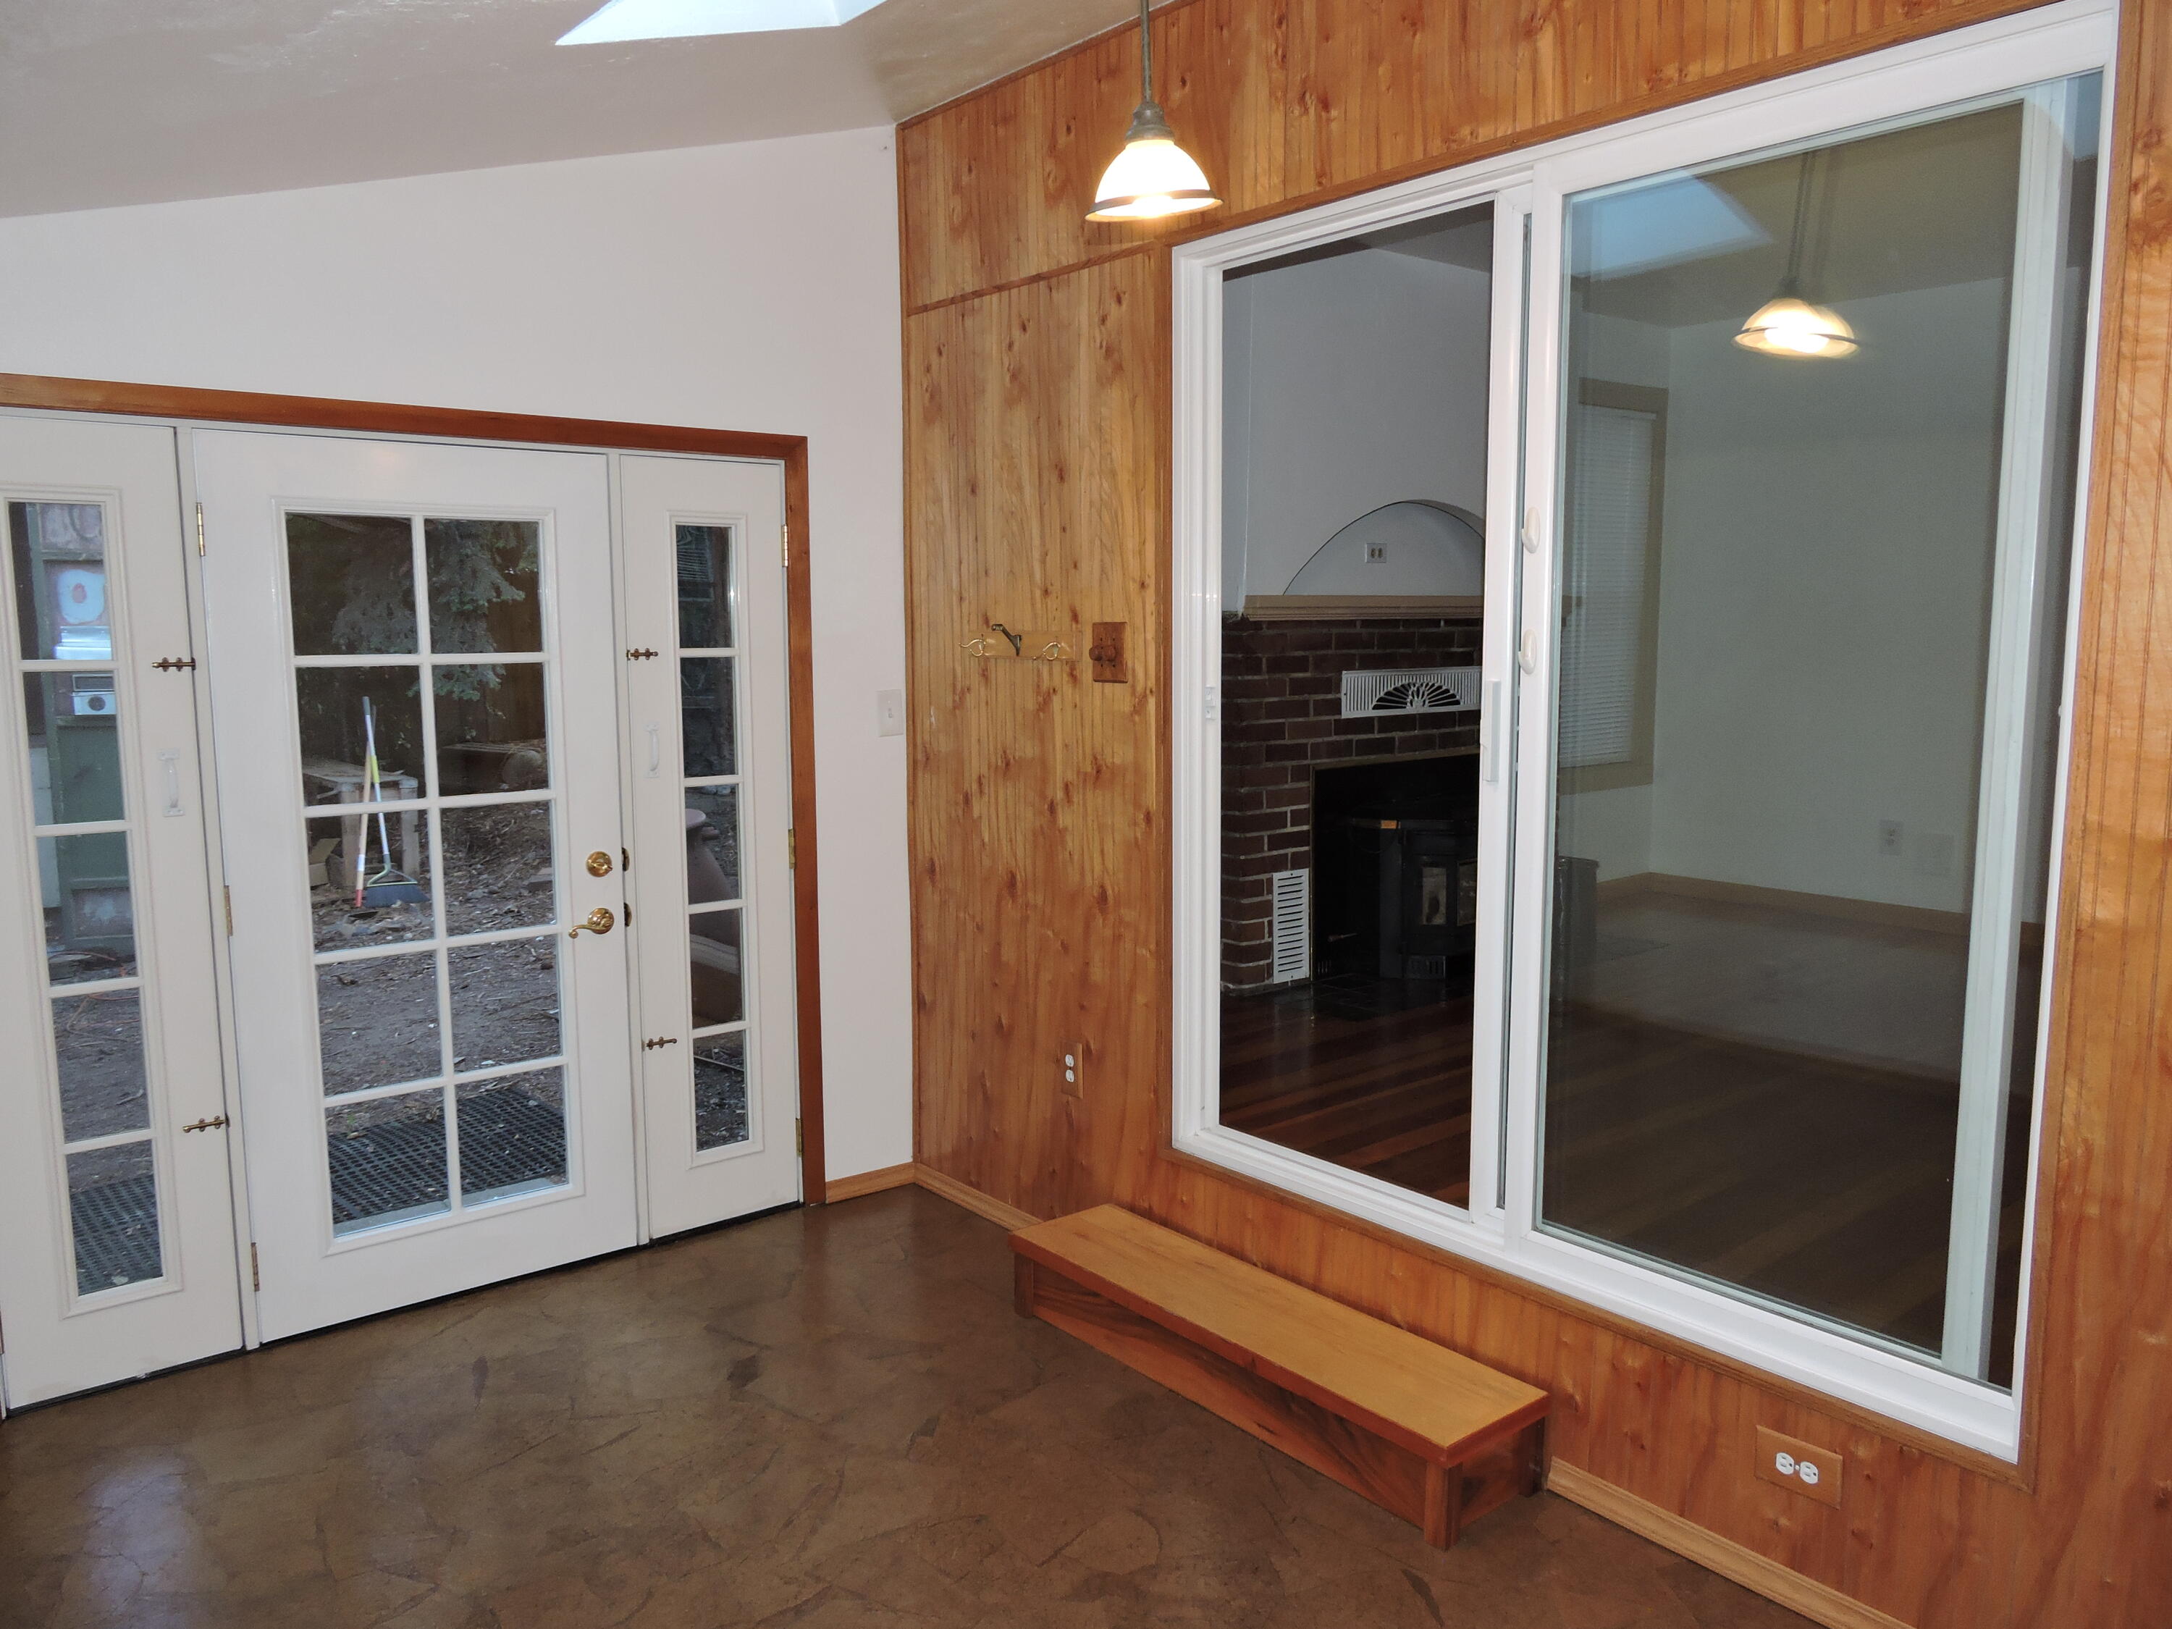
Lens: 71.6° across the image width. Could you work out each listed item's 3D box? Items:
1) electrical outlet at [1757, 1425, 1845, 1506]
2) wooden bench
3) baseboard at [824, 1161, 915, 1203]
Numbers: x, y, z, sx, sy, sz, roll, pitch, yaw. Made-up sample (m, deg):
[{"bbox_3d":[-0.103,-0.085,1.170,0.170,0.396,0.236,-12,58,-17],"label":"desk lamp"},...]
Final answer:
[{"bbox_3d":[1.135,1.041,2.400,0.012,0.087,0.138,-6,9,-39],"label":"electrical outlet"},{"bbox_3d":[0.341,1.123,3.157,0.304,0.201,1.257,-6,9,-39],"label":"wooden bench"},{"bbox_3d":[-0.621,1.058,4.325,0.282,0.066,0.014,-6,9,-39],"label":"baseboard"}]

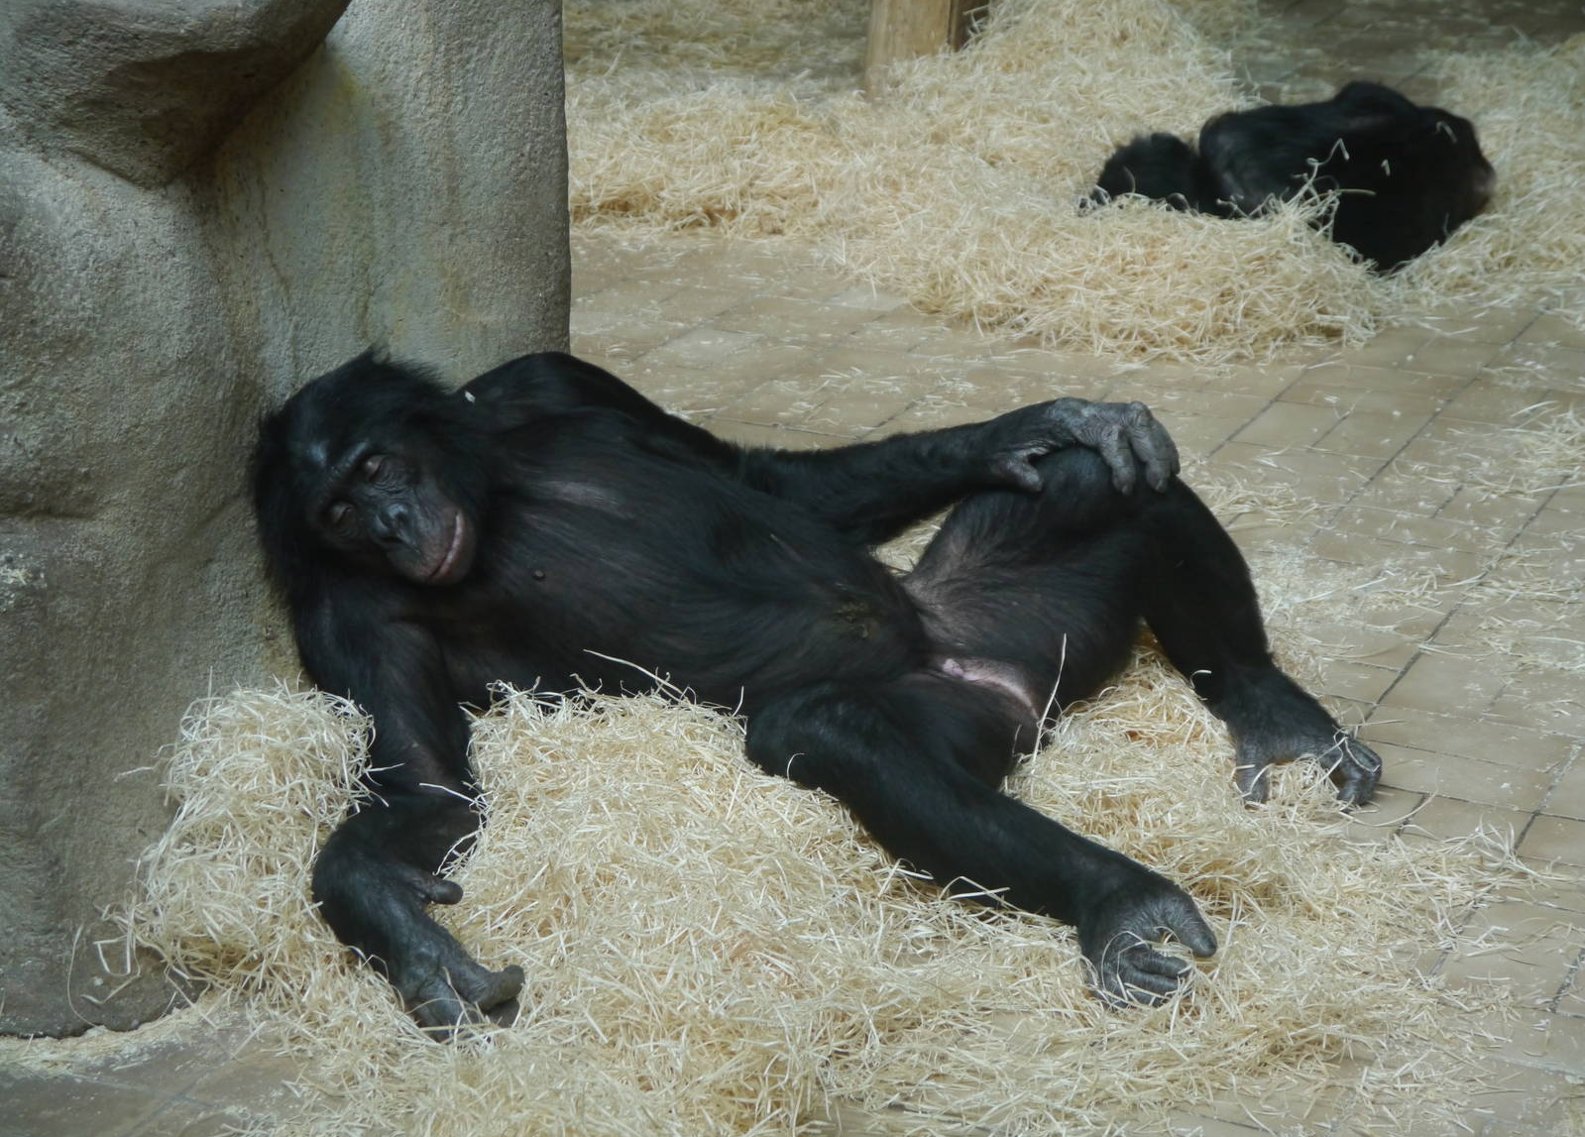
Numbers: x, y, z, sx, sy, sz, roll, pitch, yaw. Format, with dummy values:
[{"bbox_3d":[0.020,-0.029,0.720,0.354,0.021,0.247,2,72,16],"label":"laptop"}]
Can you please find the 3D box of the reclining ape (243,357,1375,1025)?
[{"bbox_3d":[0.021,0.073,3.264,1.020,0.410,0.700,1,17,0],"label":"reclining ape"}]

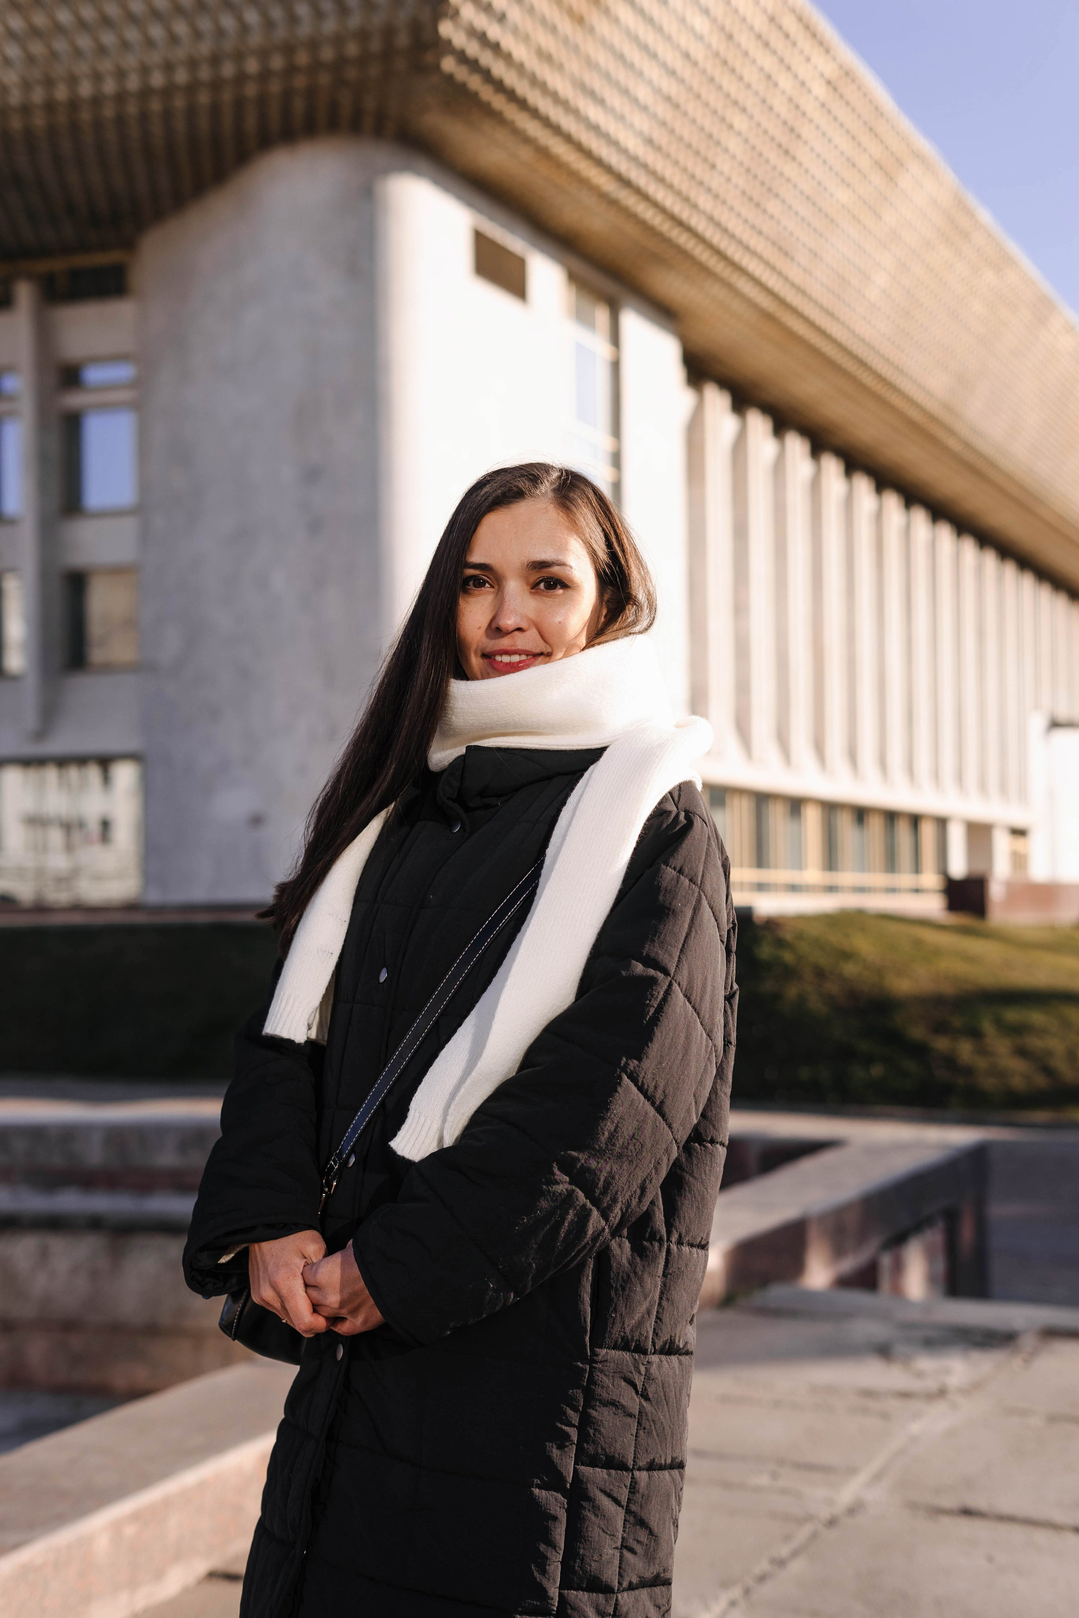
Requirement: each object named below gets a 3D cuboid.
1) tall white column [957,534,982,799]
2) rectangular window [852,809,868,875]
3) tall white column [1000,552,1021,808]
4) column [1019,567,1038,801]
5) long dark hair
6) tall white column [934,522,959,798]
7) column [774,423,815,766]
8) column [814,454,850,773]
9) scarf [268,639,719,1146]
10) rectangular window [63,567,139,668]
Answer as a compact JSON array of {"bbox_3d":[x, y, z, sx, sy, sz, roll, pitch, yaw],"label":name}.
[{"bbox_3d":[16.140,-5.315,84.349,0.650,9.864,1.100,-2,-3,25],"label":"tall white column"},{"bbox_3d":[10.263,1.019,71.928,0.150,2.030,1.185,-2,-3,25],"label":"rectangular window"},{"bbox_3d":[18.999,-5.120,90.503,0.650,9.832,1.100,-2,-3,25],"label":"tall white column"},{"bbox_3d":[20.296,-5.176,93.306,0.650,9.615,1.100,-2,-3,25],"label":"column"},{"bbox_3d":[-0.065,-0.081,2.080,0.320,0.435,0.270,-1,-3,12],"label":"long dark hair"},{"bbox_3d":[14.739,-5.374,81.328,0.650,9.916,1.100,-2,-3,25],"label":"tall white column"},{"bbox_3d":[7.468,-6.049,65.688,0.650,9.928,1.100,-2,-3,25],"label":"column"},{"bbox_3d":[8.929,-5.876,68.828,0.650,9.871,1.100,-2,-3,25],"label":"column"},{"bbox_3d":[-0.043,0.083,2.060,0.350,0.455,0.290,-2,-3,29],"label":"scarf"},{"bbox_3d":[-9.082,-3.911,46.620,1.625,1.968,0.300,-2,-3,25],"label":"rectangular window"}]

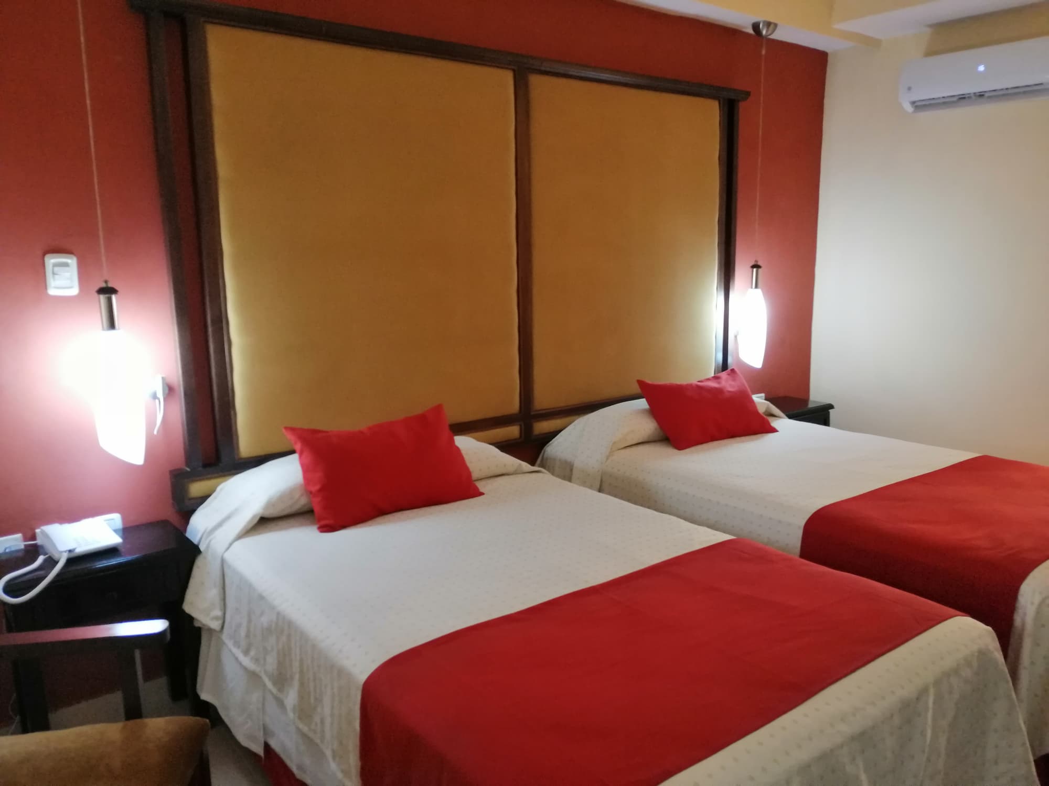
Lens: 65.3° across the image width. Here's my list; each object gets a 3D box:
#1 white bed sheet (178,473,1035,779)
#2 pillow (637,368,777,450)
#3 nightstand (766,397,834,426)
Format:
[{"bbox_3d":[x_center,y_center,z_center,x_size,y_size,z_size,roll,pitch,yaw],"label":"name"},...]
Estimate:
[{"bbox_3d":[0.059,0.737,2.325,1.420,0.500,2.000,-8,12,-36],"label":"white bed sheet"},{"bbox_3d":[0.858,0.059,3.829,0.650,0.385,0.140,-8,-32,-36],"label":"pillow"},{"bbox_3d":[1.454,0.363,4.566,0.470,0.580,0.360,-8,12,-36],"label":"nightstand"}]

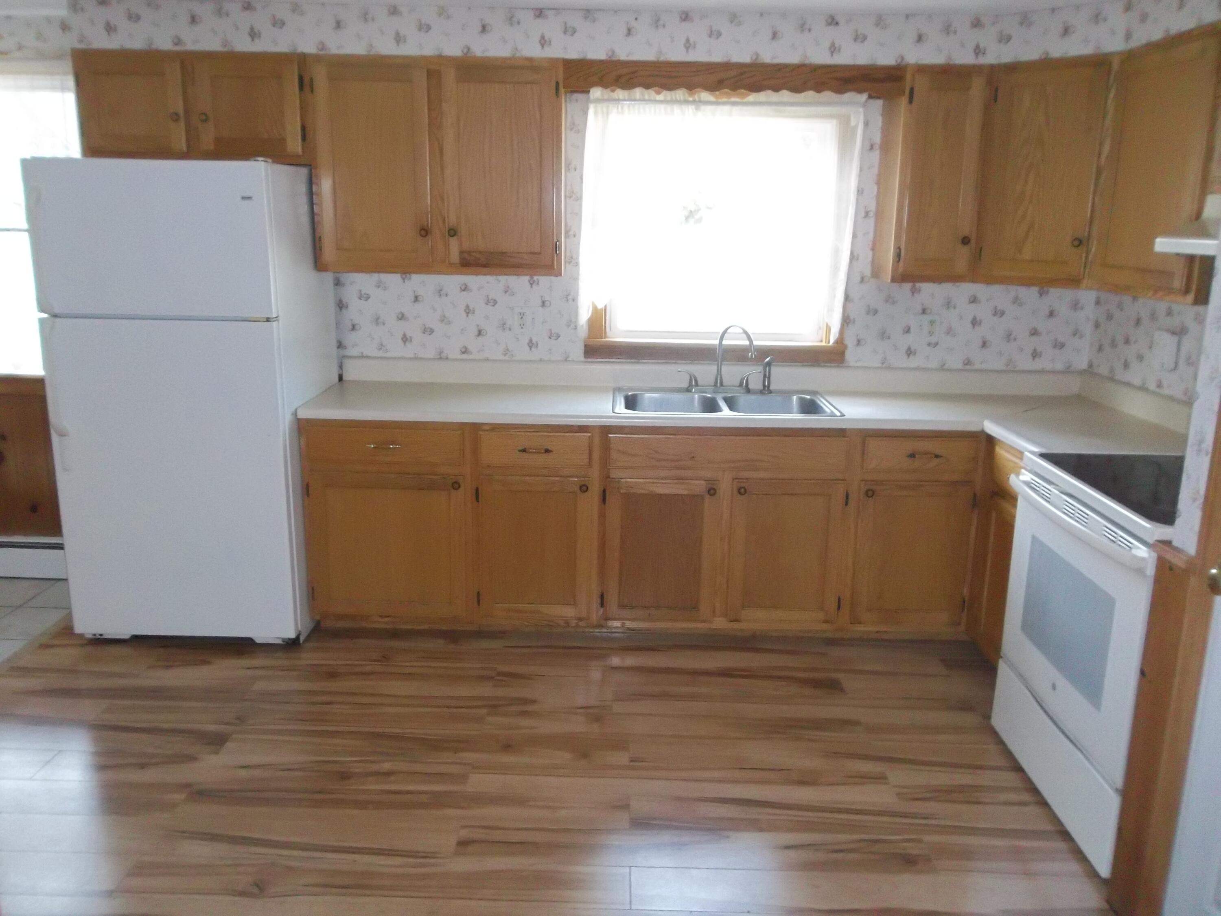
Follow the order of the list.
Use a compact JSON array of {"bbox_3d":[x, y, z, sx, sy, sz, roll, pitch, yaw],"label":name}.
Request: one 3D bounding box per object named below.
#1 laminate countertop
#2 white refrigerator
[{"bbox_3d":[0.419,-0.140,3.438,3.086,0.040,1.160,1,13,0],"label":"laminate countertop"},{"bbox_3d":[-1.552,-0.215,3.672,0.805,1.740,0.735,1,13,0],"label":"white refrigerator"}]

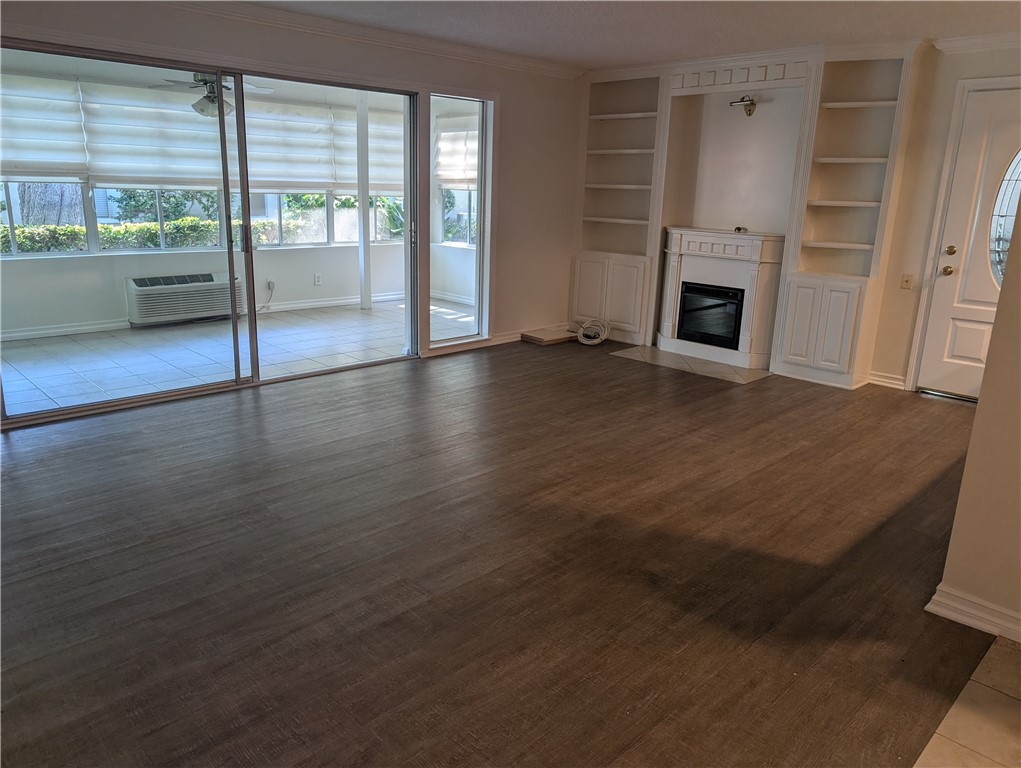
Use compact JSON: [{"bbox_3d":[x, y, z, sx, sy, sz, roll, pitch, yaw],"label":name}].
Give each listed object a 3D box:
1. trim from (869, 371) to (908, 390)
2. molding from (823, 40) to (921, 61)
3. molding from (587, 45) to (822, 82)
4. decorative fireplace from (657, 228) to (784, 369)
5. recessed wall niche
[{"bbox_3d":[2.880,-0.023,5.409,0.022,0.100,0.265,-13,21,-42],"label":"trim"},{"bbox_3d":[2.448,-2.280,4.865,0.080,0.107,0.610,-13,21,-42],"label":"molding"},{"bbox_3d":[1.481,-2.605,5.839,0.080,0.110,2.210,-13,21,-42],"label":"molding"},{"bbox_3d":[1.839,-0.773,6.165,0.440,1.085,1.145,-13,21,-42],"label":"decorative fireplace"},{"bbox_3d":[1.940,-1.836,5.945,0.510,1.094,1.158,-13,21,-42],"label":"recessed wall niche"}]

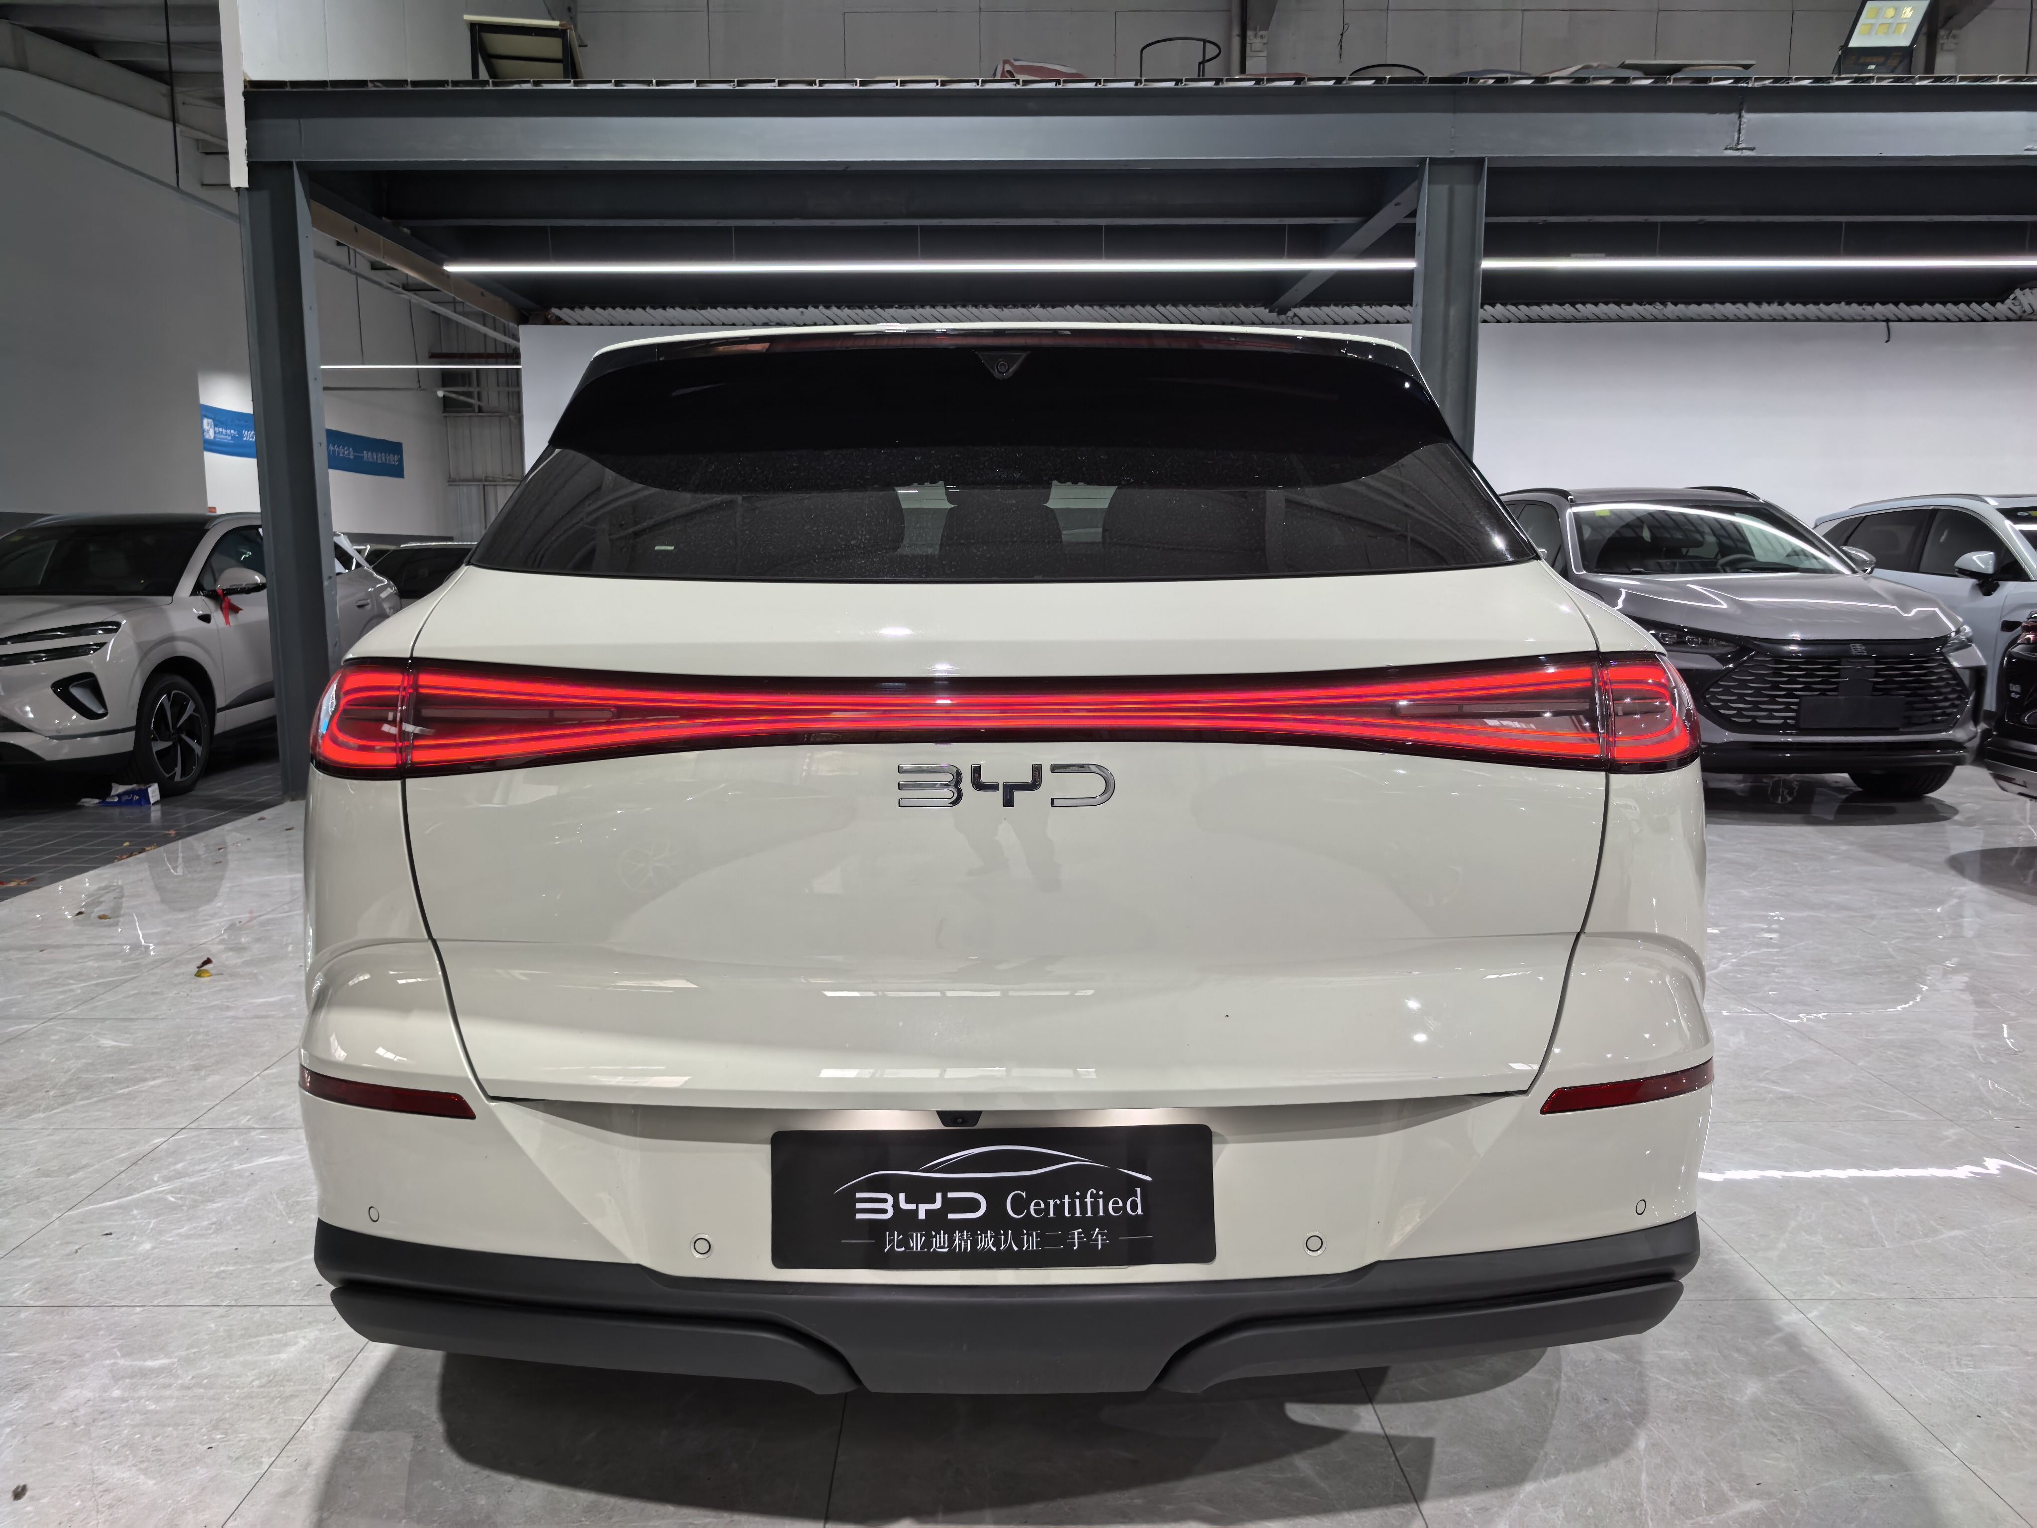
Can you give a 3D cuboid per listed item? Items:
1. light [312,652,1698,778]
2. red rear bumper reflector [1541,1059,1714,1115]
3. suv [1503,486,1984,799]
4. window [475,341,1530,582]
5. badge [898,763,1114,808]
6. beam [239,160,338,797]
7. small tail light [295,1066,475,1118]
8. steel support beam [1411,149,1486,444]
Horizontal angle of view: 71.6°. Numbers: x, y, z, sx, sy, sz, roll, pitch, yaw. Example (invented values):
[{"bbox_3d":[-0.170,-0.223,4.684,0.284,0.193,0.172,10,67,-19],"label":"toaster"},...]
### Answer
[{"bbox_3d":[-0.010,-0.045,1.611,1.720,0.148,0.250,0,8,-1],"label":"light"},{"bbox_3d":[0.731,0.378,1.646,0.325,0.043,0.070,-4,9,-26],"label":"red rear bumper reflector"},{"bbox_3d":[3.894,-0.900,9.011,1.940,1.720,4.820,0,8,-1],"label":"suv"},{"bbox_3d":[-0.014,-0.376,1.771,1.330,0.465,0.120,0,-33,-1],"label":"window"},{"bbox_3d":[-0.013,0.025,1.540,0.236,0.048,0.015,0,8,-1],"label":"badge"},{"bbox_3d":[-3.720,-1.409,7.269,0.295,3.210,0.170,0,8,-1],"label":"beam"},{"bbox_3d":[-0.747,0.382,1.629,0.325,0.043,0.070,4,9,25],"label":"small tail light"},{"bbox_3d":[2.185,-1.411,7.339,0.295,3.210,0.170,0,8,-1],"label":"steel support beam"}]

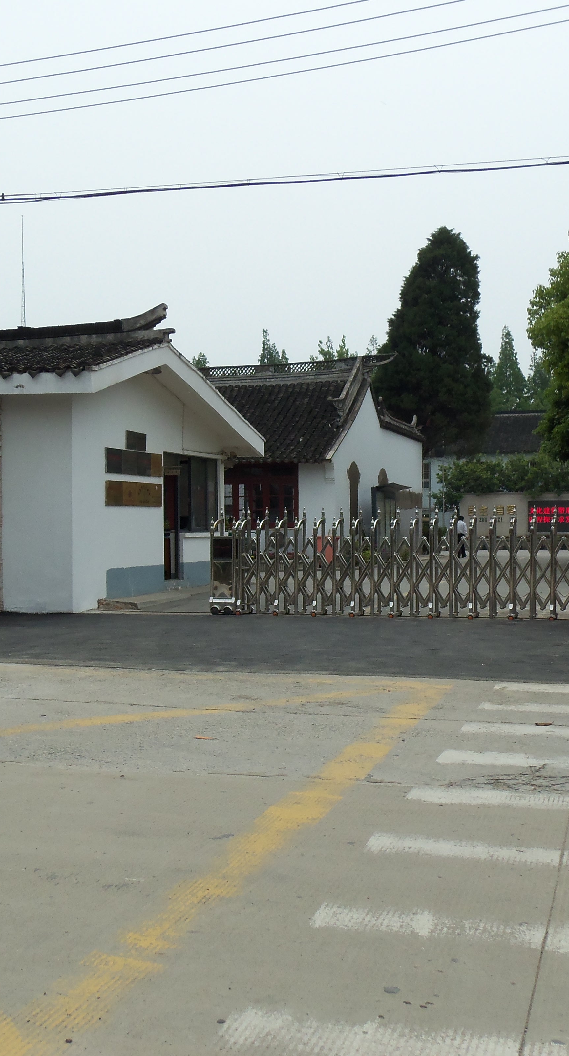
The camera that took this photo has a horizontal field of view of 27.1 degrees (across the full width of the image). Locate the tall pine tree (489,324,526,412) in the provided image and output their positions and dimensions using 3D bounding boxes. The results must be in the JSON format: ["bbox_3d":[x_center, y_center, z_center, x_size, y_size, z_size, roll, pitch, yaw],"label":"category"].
[{"bbox_3d":[16.123,-6.758,84.991,3.282,15.569,3.282,-1,0,0],"label":"tall pine tree"}]

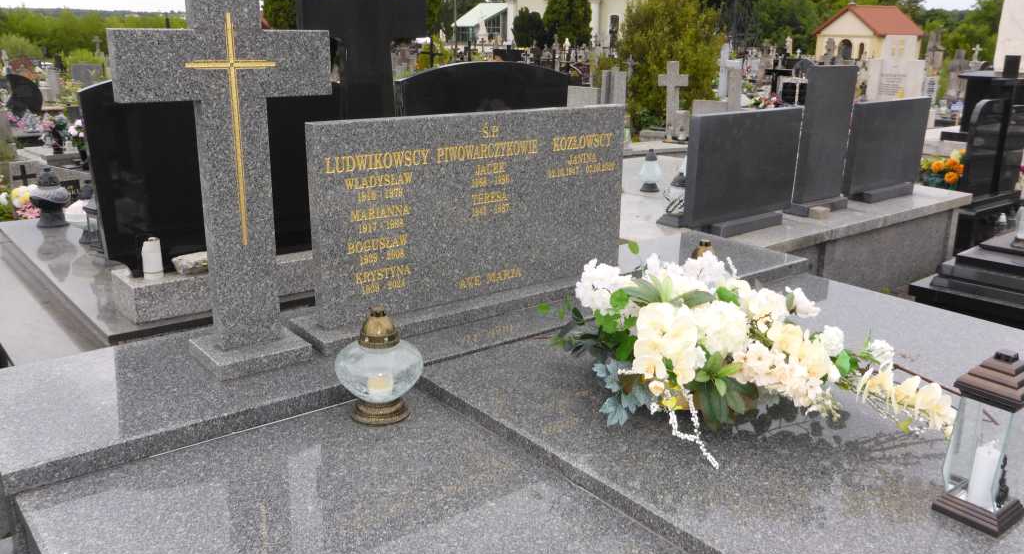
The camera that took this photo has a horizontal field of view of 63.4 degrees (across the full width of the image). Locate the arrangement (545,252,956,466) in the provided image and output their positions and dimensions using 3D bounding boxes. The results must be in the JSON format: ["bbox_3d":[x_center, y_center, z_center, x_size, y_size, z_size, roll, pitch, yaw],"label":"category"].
[{"bbox_3d":[0.704,0.213,2.560,1.123,0.317,0.451,8,18,22],"label":"arrangement"}]

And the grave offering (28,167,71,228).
[{"bbox_3d":[-2.506,-0.442,4.494,0.193,0.323,0.193,-12,21,-37],"label":"grave offering"}]

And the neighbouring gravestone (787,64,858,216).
[{"bbox_3d":[2.045,-0.909,5.475,0.595,0.946,0.250,-12,21,-37],"label":"neighbouring gravestone"}]

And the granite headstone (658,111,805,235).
[{"bbox_3d":[1.188,-0.567,4.358,0.876,0.605,0.314,-12,22,-37],"label":"granite headstone"}]

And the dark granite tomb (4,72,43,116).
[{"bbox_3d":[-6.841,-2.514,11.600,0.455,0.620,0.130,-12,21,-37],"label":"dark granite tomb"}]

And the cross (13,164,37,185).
[{"bbox_3d":[-4.292,-0.851,7.300,0.180,0.275,0.035,-12,21,-37],"label":"cross"}]

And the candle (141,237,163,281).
[{"bbox_3d":[-1.370,-0.071,3.142,0.070,0.155,0.070,-12,21,-37],"label":"candle"}]

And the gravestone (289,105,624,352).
[{"bbox_3d":[-0.083,-0.220,2.727,1.306,0.628,0.221,-12,22,-37],"label":"gravestone"}]

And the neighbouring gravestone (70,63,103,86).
[{"bbox_3d":[-8.866,-4.204,17.280,0.576,0.499,0.144,-12,21,-37],"label":"neighbouring gravestone"}]

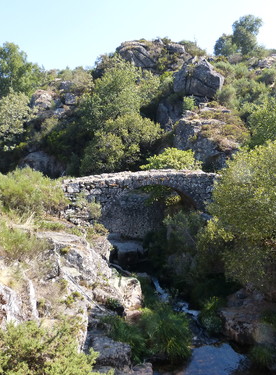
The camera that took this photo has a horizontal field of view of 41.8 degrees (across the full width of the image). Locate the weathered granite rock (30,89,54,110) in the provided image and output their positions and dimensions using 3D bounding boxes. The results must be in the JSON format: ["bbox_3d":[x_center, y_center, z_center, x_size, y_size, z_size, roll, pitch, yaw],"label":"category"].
[{"bbox_3d":[-9.632,-8.876,36.500,2.330,2.110,1.860,0,4,0],"label":"weathered granite rock"}]

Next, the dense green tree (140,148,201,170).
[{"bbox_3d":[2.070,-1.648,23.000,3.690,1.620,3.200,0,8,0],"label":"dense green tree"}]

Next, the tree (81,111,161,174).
[{"bbox_3d":[-1.177,-3.034,26.000,5.880,4.630,5.000,0,4,0],"label":"tree"}]

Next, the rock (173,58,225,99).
[{"bbox_3d":[6.032,-10.867,36.000,5.020,3.860,4.500,0,8,0],"label":"rock"}]

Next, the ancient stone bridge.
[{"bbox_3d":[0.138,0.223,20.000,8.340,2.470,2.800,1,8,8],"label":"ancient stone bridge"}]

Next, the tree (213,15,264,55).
[{"bbox_3d":[16.646,-25.182,60.000,7.770,6.410,6.600,0,4,0],"label":"tree"}]

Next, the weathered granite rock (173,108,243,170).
[{"bbox_3d":[4.779,-3.235,25.500,4.920,4.510,3.940,0,4,0],"label":"weathered granite rock"}]

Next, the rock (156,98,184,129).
[{"bbox_3d":[2.465,-5.735,28.500,2.160,2.490,1.730,0,4,0],"label":"rock"}]

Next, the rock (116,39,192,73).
[{"bbox_3d":[2.056,-16.450,45.000,9.130,4.080,6.500,0,8,0],"label":"rock"}]

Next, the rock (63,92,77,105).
[{"bbox_3d":[-7.201,-9.359,38.000,1.470,1.180,1.180,0,4,0],"label":"rock"}]

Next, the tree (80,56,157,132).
[{"bbox_3d":[-1.674,-7.829,31.000,6.540,6.520,6.000,0,8,0],"label":"tree"}]

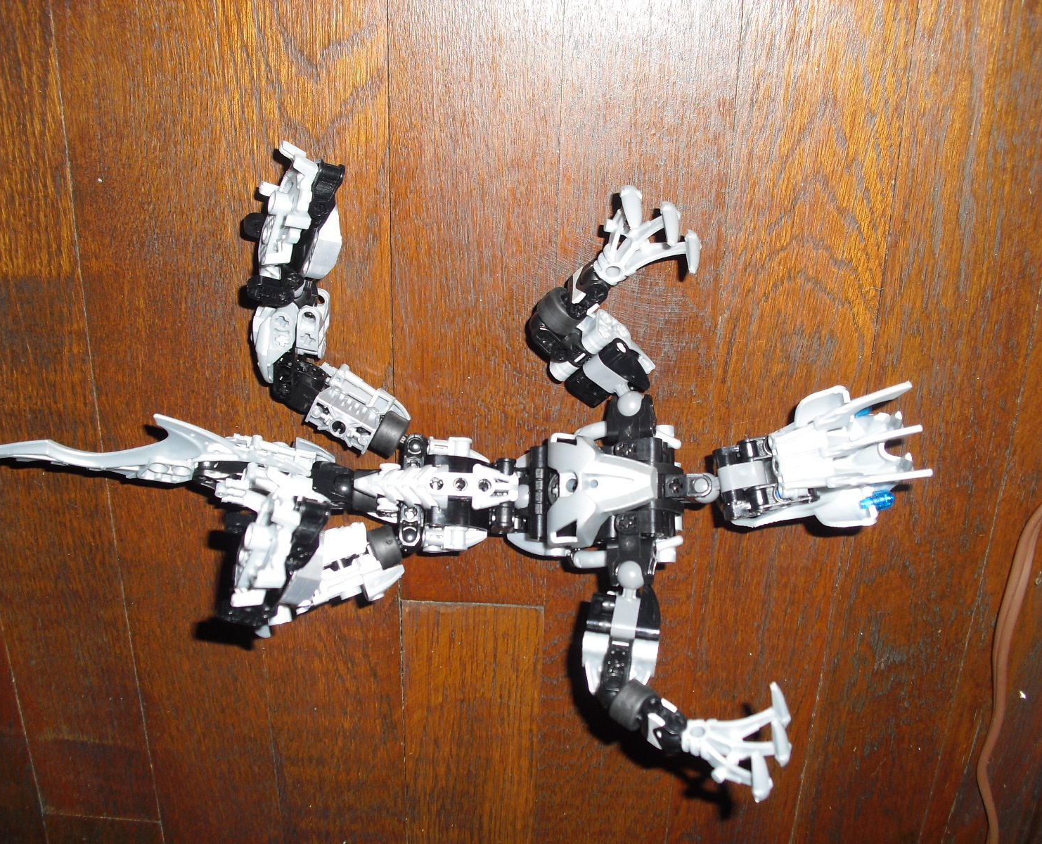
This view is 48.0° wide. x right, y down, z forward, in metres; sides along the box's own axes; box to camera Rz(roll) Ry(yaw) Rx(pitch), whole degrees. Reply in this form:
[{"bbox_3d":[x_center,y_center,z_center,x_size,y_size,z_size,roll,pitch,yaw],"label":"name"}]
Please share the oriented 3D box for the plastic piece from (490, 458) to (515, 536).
[{"bbox_3d":[-0.006,0.025,0.397,0.008,0.009,0.025,0,76,0],"label":"plastic piece"}]

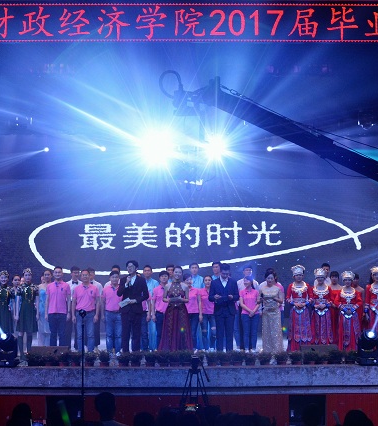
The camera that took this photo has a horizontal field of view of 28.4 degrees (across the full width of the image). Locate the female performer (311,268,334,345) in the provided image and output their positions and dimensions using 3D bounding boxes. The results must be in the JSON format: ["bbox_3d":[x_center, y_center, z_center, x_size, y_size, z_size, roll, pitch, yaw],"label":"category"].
[{"bbox_3d":[2.602,1.912,14.410,0.457,1.677,0.360,0,-3,0],"label":"female performer"}]

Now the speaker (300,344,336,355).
[{"bbox_3d":[2.376,2.541,13.585,0.710,0.290,0.450,0,-5,0],"label":"speaker"}]

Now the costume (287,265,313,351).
[{"bbox_3d":[2.172,1.888,14.500,0.510,1.750,0.400,0,-3,0],"label":"costume"}]

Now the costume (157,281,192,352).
[{"bbox_3d":[-0.262,2.028,14.505,0.680,1.427,0.520,0,-5,0],"label":"costume"}]

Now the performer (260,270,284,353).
[{"bbox_3d":[1.605,1.931,14.513,0.467,1.660,0.380,0,-5,5],"label":"performer"}]

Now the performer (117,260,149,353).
[{"bbox_3d":[-1.039,1.804,13.916,0.600,1.833,0.420,-1,-4,12],"label":"performer"}]

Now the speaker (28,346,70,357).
[{"bbox_3d":[-2.552,2.589,13.600,0.710,0.330,0.450,0,-3,0],"label":"speaker"}]

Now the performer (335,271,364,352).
[{"bbox_3d":[3.133,1.950,14.566,0.547,1.631,0.400,0,-5,5],"label":"performer"}]

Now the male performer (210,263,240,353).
[{"bbox_3d":[0.690,1.876,14.500,0.580,1.770,0.420,0,-3,0],"label":"male performer"}]

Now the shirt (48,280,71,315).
[{"bbox_3d":[-2.620,1.714,15.099,0.486,0.674,0.280,0,-5,-3],"label":"shirt"}]

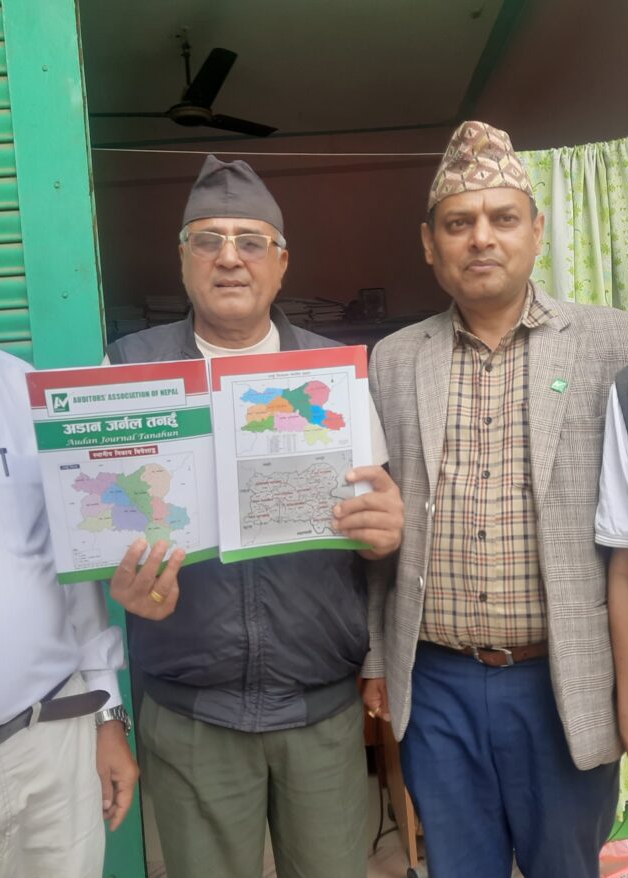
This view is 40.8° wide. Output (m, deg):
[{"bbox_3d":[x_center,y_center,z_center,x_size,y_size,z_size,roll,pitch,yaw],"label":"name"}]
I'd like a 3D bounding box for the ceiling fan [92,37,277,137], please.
[{"bbox_3d":[-0.632,-1.631,3.789,1.100,0.410,1.100,-4,4,0],"label":"ceiling fan"}]

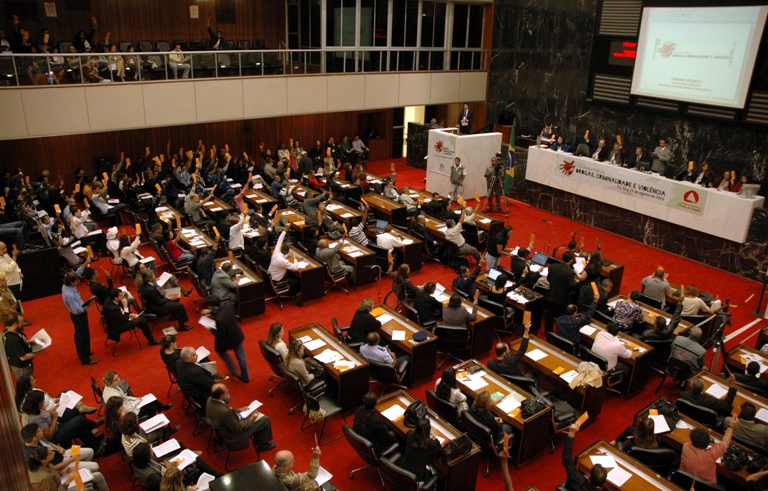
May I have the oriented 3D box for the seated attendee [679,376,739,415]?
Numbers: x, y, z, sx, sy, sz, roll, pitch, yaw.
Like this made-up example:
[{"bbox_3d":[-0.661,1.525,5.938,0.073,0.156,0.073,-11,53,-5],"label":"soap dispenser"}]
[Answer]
[{"bbox_3d":[4.751,2.461,8.541,0.820,1.280,0.640,-17,28,-39],"label":"seated attendee"}]

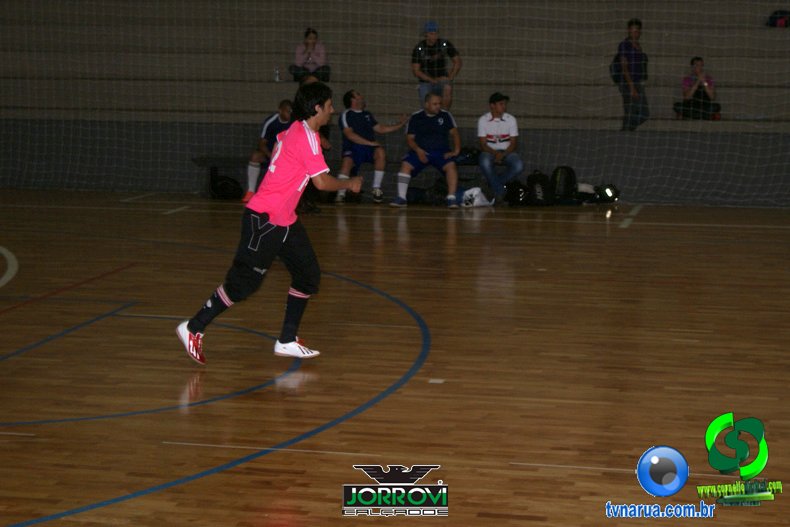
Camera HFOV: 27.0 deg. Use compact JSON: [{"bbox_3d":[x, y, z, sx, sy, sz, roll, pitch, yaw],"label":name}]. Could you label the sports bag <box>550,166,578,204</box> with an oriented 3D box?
[{"bbox_3d":[2.051,-0.930,19.920,0.330,0.460,0.250,1,7,7],"label":"sports bag"}]

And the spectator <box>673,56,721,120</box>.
[{"bbox_3d":[3.884,-2.279,21.202,0.600,0.820,0.600,2,7,10],"label":"spectator"}]

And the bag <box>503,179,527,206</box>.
[{"bbox_3d":[1.469,-0.867,19.903,0.290,0.330,0.260,2,7,13],"label":"bag"}]

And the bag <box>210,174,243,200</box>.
[{"bbox_3d":[-2.101,-0.966,20.585,0.380,0.300,0.280,2,7,13],"label":"bag"}]

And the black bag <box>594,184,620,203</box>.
[{"bbox_3d":[2.588,-0.826,20.050,0.330,0.220,0.250,2,7,13],"label":"black bag"}]

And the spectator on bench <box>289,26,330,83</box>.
[{"bbox_3d":[-1.194,-2.900,22.982,0.530,0.850,0.620,1,7,5],"label":"spectator on bench"}]

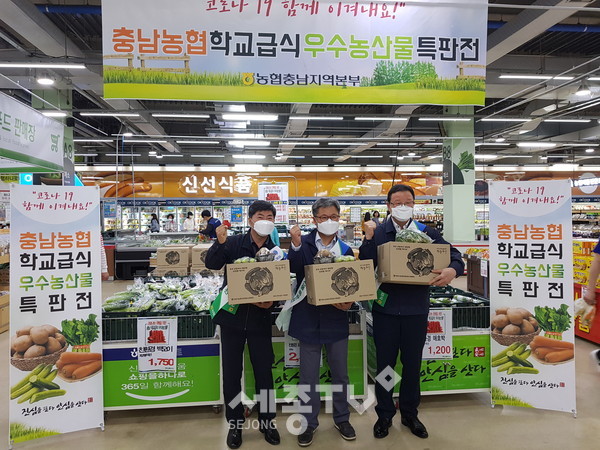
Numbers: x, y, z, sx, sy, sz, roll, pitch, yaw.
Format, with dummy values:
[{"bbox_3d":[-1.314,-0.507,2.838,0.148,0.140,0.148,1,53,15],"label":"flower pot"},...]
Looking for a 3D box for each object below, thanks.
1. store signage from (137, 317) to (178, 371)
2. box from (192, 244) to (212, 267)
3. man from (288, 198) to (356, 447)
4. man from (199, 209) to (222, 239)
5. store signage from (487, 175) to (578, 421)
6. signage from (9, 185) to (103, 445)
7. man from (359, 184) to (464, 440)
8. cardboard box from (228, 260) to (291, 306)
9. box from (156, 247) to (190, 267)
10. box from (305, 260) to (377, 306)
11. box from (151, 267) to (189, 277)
[{"bbox_3d":[-1.080,0.911,3.430,0.300,0.420,0.012,0,1,-9],"label":"store signage"},{"bbox_3d":[-1.135,0.412,5.660,0.390,0.247,0.255,0,1,0],"label":"box"},{"bbox_3d":[0.155,0.655,3.160,0.510,1.690,0.460,-1,1,-2],"label":"man"},{"bbox_3d":[-2.050,0.510,10.300,0.500,1.680,0.500,0,1,18],"label":"man"},{"bbox_3d":[1.840,0.550,3.600,0.600,1.830,0.100,0,-3,13],"label":"store signage"},{"bbox_3d":[-1.773,0.632,3.290,0.600,1.840,0.100,-1,-3,-15],"label":"signage"},{"bbox_3d":[0.780,0.605,3.220,0.700,1.780,0.480,-1,1,6],"label":"man"},{"bbox_3d":[-0.259,0.364,2.920,0.390,0.247,0.255,-4,-3,-4],"label":"cardboard box"},{"bbox_3d":[-1.560,0.415,5.640,0.390,0.247,0.255,0,1,-2],"label":"box"},{"bbox_3d":[0.260,0.373,2.930,0.390,0.247,0.255,-4,-6,-12],"label":"box"},{"bbox_3d":[-1.565,0.662,5.640,0.390,0.247,0.255,0,1,-2],"label":"box"}]

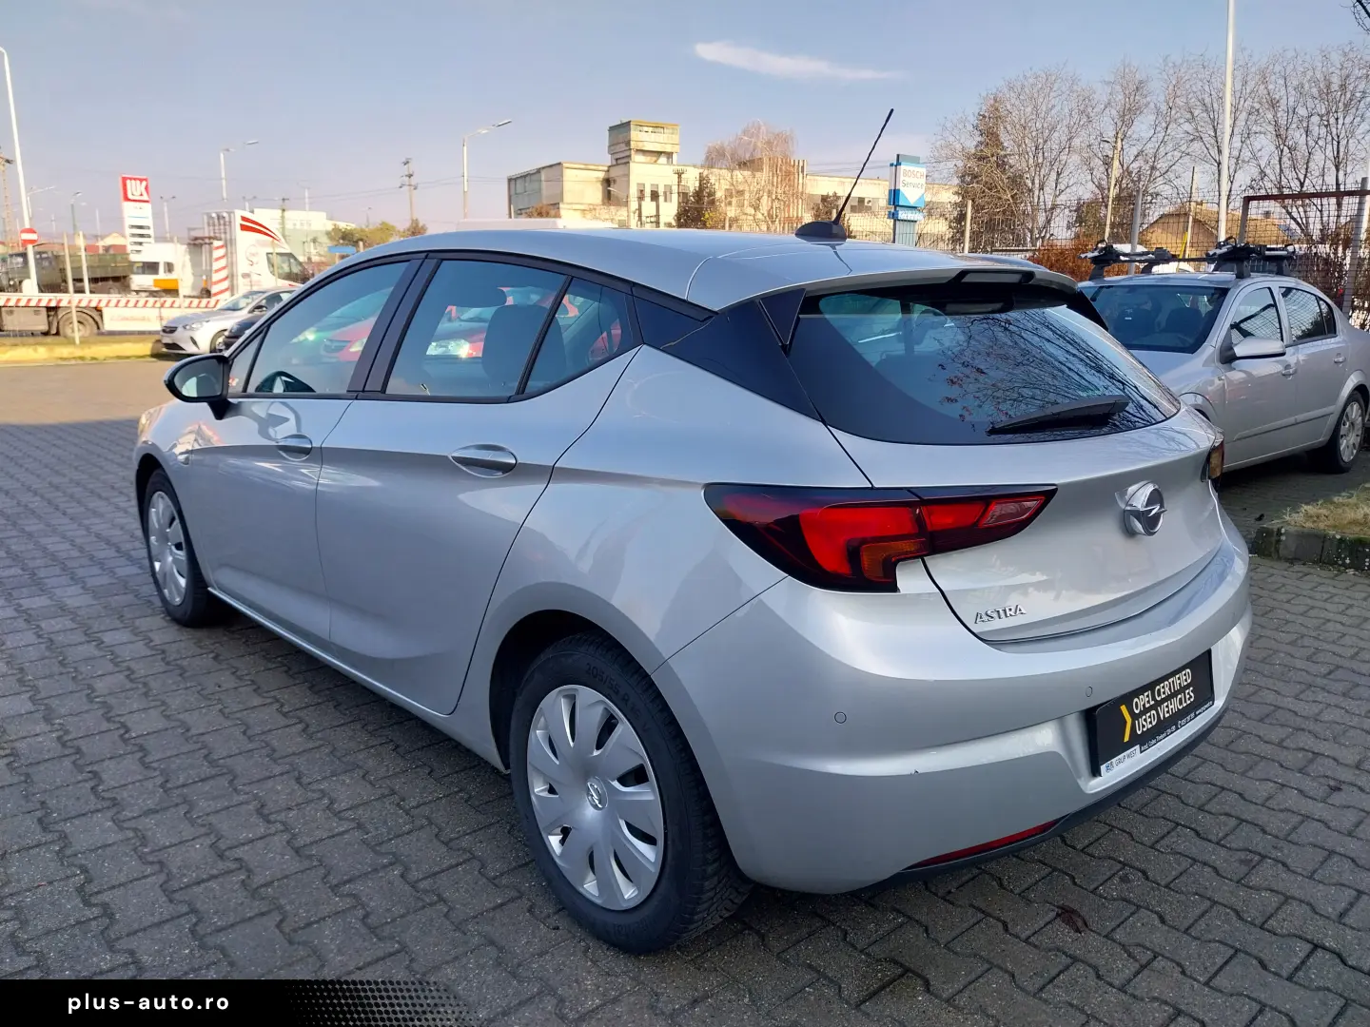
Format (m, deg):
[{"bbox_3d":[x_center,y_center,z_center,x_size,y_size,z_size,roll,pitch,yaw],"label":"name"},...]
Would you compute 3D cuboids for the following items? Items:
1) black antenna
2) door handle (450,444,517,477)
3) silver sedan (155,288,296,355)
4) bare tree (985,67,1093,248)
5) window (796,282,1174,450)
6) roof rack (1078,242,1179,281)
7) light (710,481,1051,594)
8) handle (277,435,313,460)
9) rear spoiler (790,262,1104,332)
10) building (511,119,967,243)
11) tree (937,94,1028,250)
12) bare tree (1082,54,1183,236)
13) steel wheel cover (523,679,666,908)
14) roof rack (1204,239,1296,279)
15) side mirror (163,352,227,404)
[{"bbox_3d":[0.376,-0.796,2.452,0.075,0.295,0.280,-10,16,-41],"label":"black antenna"},{"bbox_3d":[-0.427,-0.110,2.145,0.050,0.060,0.230,-10,16,-41],"label":"door handle"},{"bbox_3d":[-9.199,-4.157,22.424,1.780,1.440,4.100,11,16,40],"label":"silver sedan"},{"bbox_3d":[11.606,-10.369,34.812,3.738,8.898,3.738,4,12,17],"label":"bare tree"},{"bbox_3d":[0.695,-0.324,2.166,1.300,0.100,0.470,-11,57,-41],"label":"window"},{"bbox_3d":[3.274,-1.862,7.611,0.780,0.255,0.410,-10,16,-39],"label":"roof rack"},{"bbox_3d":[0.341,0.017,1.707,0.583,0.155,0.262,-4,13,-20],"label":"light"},{"bbox_3d":[-1.087,-0.188,2.866,0.052,0.075,0.240,-11,16,-41],"label":"handle"},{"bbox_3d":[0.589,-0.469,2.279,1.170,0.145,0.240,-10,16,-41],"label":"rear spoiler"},{"bbox_3d":[5.007,-27.531,99.014,40.148,15.330,16.309,-6,13,-27],"label":"building"},{"bbox_3d":[11.524,-11.778,40.433,3.748,8.822,3.748,0,12,0],"label":"tree"},{"bbox_3d":[14.293,-10.167,33.862,3.427,8.951,3.427,5,13,21],"label":"bare tree"},{"bbox_3d":[-0.173,0.546,2.000,0.060,0.438,0.438,-11,16,-41],"label":"steel wheel cover"},{"bbox_3d":[3.845,-1.721,6.950,0.780,0.255,0.410,-10,16,-39],"label":"roof rack"},{"bbox_3d":[-1.565,-0.433,3.274,0.190,0.157,0.130,-10,16,-41],"label":"side mirror"}]

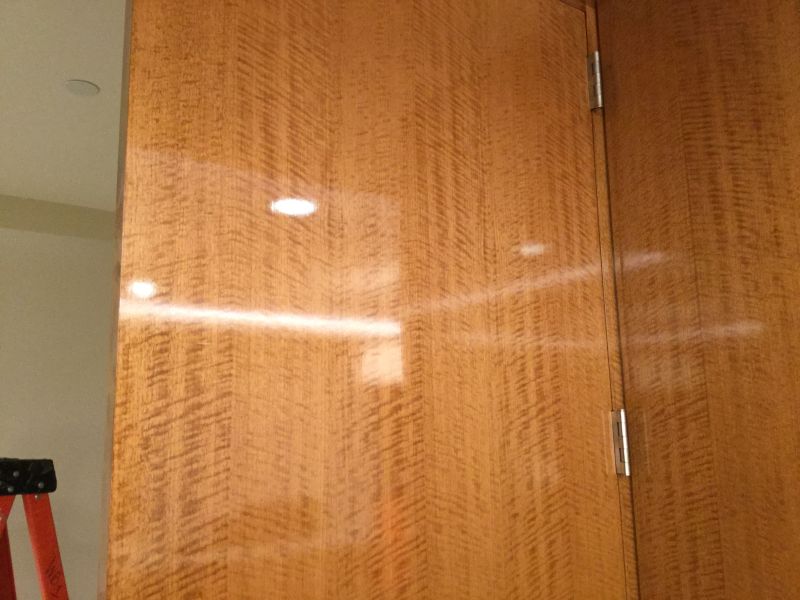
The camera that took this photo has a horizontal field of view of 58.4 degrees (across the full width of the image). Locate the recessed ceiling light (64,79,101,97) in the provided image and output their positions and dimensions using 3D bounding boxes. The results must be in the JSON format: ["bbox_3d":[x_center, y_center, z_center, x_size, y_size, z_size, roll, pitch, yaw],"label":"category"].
[{"bbox_3d":[-0.833,-0.557,1.880,0.086,0.013,0.086,-1,-10,0],"label":"recessed ceiling light"}]

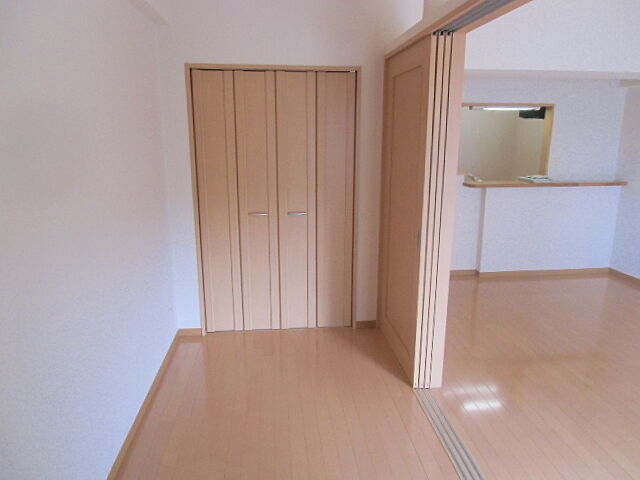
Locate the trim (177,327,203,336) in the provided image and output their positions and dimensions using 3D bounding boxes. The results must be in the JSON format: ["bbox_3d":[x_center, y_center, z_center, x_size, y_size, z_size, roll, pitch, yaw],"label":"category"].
[{"bbox_3d":[-1.022,0.732,3.496,0.195,0.062,0.013,-2,14,-6],"label":"trim"}]

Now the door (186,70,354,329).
[{"bbox_3d":[-0.318,-0.239,3.381,1.173,1.992,0.050,-2,14,-6],"label":"door"}]

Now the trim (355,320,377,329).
[{"bbox_3d":[0.381,0.695,3.645,0.166,0.062,0.013,-2,14,-6],"label":"trim"}]

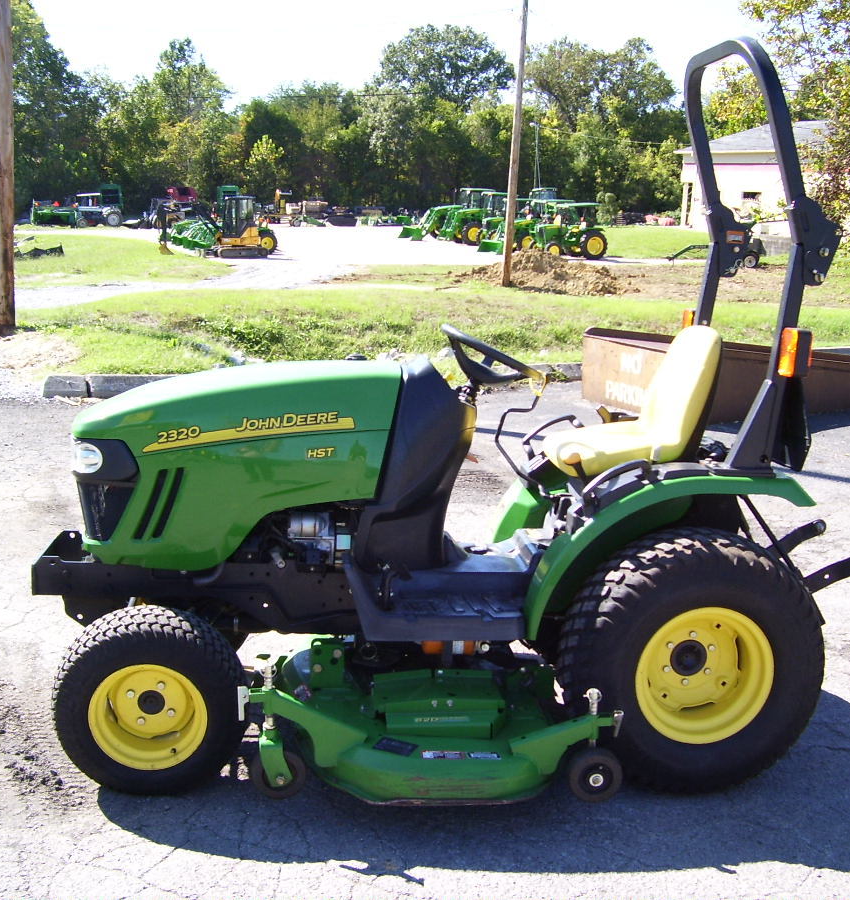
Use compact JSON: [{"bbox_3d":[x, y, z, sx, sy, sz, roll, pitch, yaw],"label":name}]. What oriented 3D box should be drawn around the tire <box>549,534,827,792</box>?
[{"bbox_3d":[0.815,0.644,3.645,0.780,0.780,0.336,1,10,-7],"label":"tire"}]

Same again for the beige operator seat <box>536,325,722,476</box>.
[{"bbox_3d":[0.676,-0.170,3.932,0.520,0.500,0.470,1,10,-7],"label":"beige operator seat"}]

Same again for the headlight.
[{"bbox_3d":[-1.019,0.023,3.570,0.100,0.105,0.120,-1,11,-21],"label":"headlight"}]

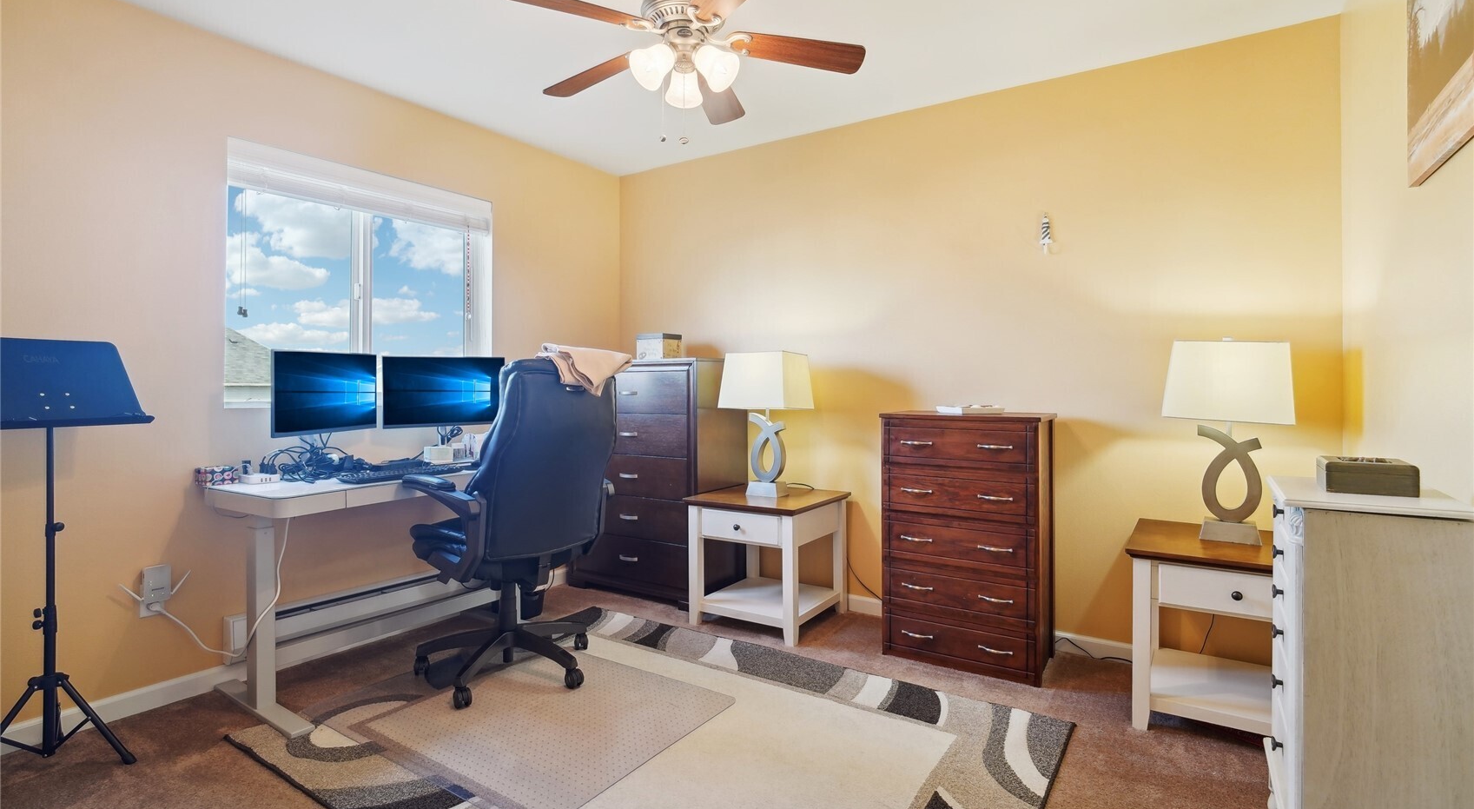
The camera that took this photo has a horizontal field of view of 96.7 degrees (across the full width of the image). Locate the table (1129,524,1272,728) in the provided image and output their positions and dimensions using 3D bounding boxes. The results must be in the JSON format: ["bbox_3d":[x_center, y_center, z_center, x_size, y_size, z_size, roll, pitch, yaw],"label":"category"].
[{"bbox_3d":[1.705,0.779,2.246,0.586,0.606,0.601,1,1,34],"label":"table"}]

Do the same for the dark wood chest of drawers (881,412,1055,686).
[{"bbox_3d":[0.981,0.558,2.785,0.634,1.028,0.374,1,1,34],"label":"dark wood chest of drawers"}]

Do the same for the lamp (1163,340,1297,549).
[{"bbox_3d":[1.725,0.123,2.315,0.353,0.702,0.323,1,1,34],"label":"lamp"}]

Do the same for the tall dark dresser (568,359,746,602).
[{"bbox_3d":[-0.469,0.405,3.776,0.917,1.308,0.444,1,1,33],"label":"tall dark dresser"}]

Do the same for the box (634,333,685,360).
[{"bbox_3d":[-0.434,-0.310,3.661,0.182,0.147,0.170,1,1,32],"label":"box"}]

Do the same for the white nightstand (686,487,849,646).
[{"bbox_3d":[0.160,0.766,3.280,0.621,0.613,0.604,1,1,33],"label":"white nightstand"}]

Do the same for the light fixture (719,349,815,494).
[{"bbox_3d":[0.154,0.104,3.285,0.358,0.707,0.328,1,1,33],"label":"light fixture"}]

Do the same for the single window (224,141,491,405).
[{"bbox_3d":[-1.622,-0.512,2.954,0.101,1.030,1.121,1,1,36],"label":"single window"}]

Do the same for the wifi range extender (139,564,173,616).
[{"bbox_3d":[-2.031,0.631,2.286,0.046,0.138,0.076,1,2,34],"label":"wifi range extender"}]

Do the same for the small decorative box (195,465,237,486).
[{"bbox_3d":[-1.969,0.270,2.481,0.127,0.070,0.087,1,1,35],"label":"small decorative box"}]

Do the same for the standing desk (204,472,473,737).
[{"bbox_3d":[-1.405,0.691,2.791,0.621,0.788,1.188,1,1,35],"label":"standing desk"}]

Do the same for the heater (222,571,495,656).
[{"bbox_3d":[-1.613,0.896,3.006,0.070,0.165,1.207,1,1,36],"label":"heater"}]

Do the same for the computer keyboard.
[{"bbox_3d":[-1.423,0.290,2.813,0.165,0.032,0.464,1,1,35],"label":"computer keyboard"}]

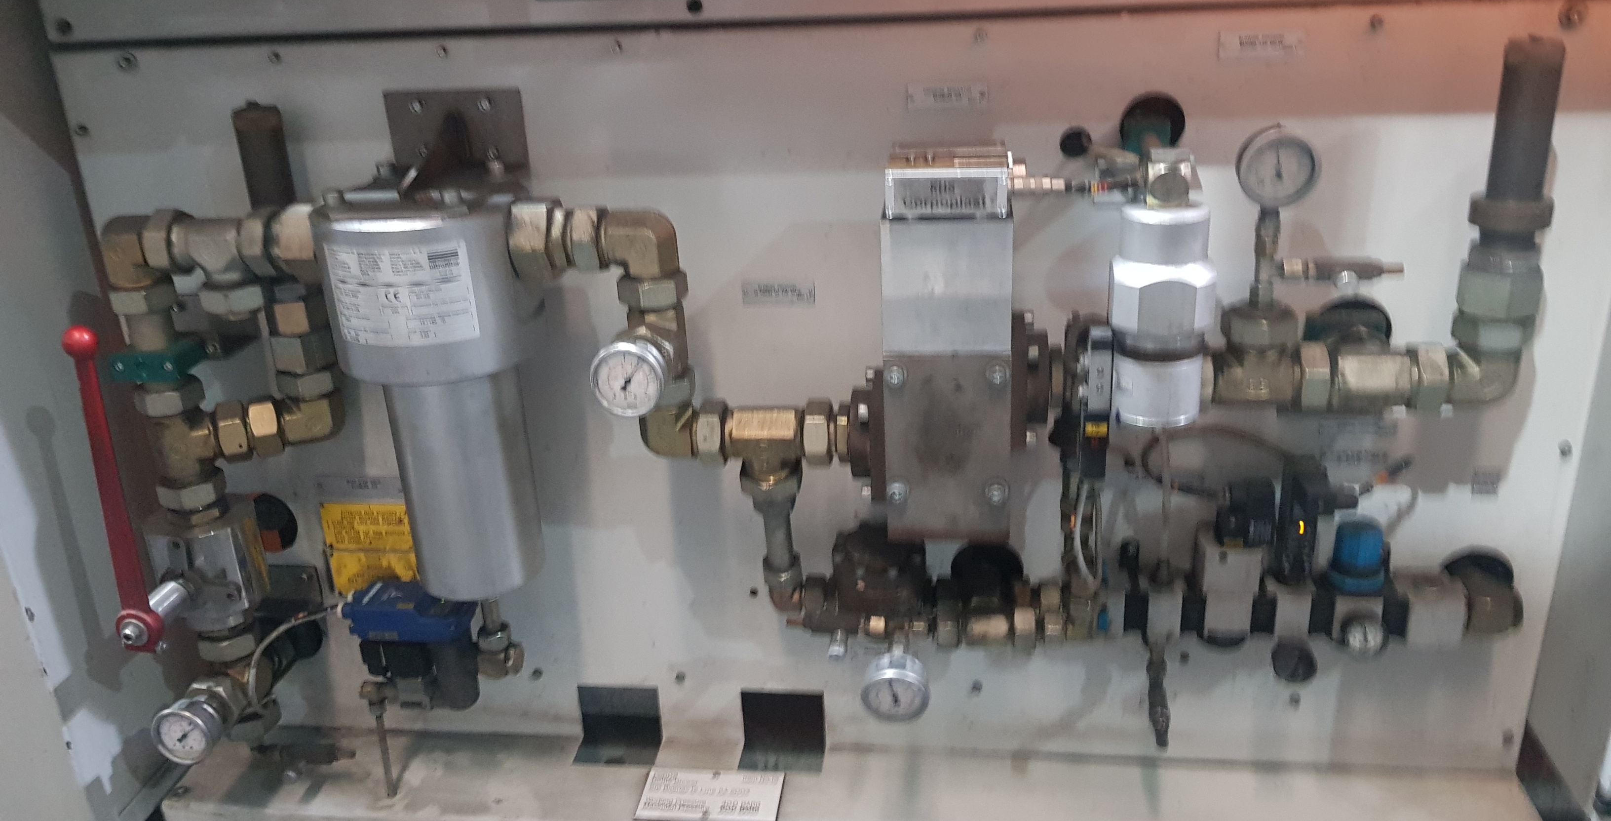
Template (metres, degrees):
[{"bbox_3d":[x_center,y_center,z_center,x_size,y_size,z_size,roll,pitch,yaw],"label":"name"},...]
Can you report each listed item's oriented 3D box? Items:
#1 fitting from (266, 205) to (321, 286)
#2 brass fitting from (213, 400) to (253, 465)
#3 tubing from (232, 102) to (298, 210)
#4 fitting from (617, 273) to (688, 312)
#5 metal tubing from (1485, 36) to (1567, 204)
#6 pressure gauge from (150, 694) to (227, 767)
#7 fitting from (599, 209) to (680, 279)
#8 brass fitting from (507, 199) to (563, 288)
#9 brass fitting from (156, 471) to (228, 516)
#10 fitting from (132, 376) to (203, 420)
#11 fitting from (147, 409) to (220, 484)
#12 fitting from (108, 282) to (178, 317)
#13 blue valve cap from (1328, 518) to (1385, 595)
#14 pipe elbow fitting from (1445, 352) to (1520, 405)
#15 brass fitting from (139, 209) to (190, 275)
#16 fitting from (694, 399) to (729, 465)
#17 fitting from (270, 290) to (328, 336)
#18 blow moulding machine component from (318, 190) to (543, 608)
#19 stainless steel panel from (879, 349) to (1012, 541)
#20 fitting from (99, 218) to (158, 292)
[{"bbox_3d":[-0.497,-0.166,1.212,0.043,0.078,0.076,0,21,7],"label":"fitting"},{"bbox_3d":[-0.517,0.019,1.094,0.025,0.051,0.051,-7,21,-12],"label":"brass fitting"},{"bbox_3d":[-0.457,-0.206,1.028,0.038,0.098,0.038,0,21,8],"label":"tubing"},{"bbox_3d":[-0.141,-0.110,1.124,0.064,0.026,0.062,0,20,7],"label":"fitting"},{"bbox_3d":[0.549,-0.220,0.924,0.038,0.115,0.038,0,22,8],"label":"metal tubing"},{"bbox_3d":[-0.665,0.345,1.305,0.066,0.066,0.042,0,20,7],"label":"pressure gauge"},{"bbox_3d":[-0.159,-0.161,1.169,0.068,0.060,0.054,0,21,7],"label":"fitting"},{"bbox_3d":[-0.250,-0.154,1.121,0.034,0.077,0.077,0,20,7],"label":"brass fitting"},{"bbox_3d":[-0.586,0.079,1.155,0.056,0.027,0.054,0,22,8],"label":"brass fitting"},{"bbox_3d":[-0.682,-0.014,1.295,0.067,0.026,0.065,0,21,7],"label":"fitting"},{"bbox_3d":[-0.640,0.036,1.241,0.055,0.066,0.055,0,20,7],"label":"fitting"},{"bbox_3d":[-0.649,-0.110,1.188,0.061,0.026,0.060,0,20,7],"label":"fitting"},{"bbox_3d":[0.496,0.129,1.088,0.047,0.058,0.047,0,22,8],"label":"blue valve cap"},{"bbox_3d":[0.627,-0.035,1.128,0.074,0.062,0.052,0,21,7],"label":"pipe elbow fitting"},{"bbox_3d":[-0.539,-0.141,1.019,0.027,0.054,0.053,0,21,8],"label":"brass fitting"},{"bbox_3d":[-0.079,0.018,1.018,0.025,0.054,0.053,0,21,8],"label":"fitting"},{"bbox_3d":[-0.448,-0.086,1.070,0.047,0.030,0.047,0,22,8],"label":"fitting"},{"bbox_3d":[-0.315,-0.006,1.084,0.165,0.360,0.165,-3,22,-1],"label":"blow moulding machine component"},{"bbox_3d":[0.129,0.023,1.109,0.110,0.179,0.075,0,20,7],"label":"stainless steel panel"},{"bbox_3d":[-0.657,-0.155,1.172,0.050,0.061,0.050,0,20,7],"label":"fitting"}]

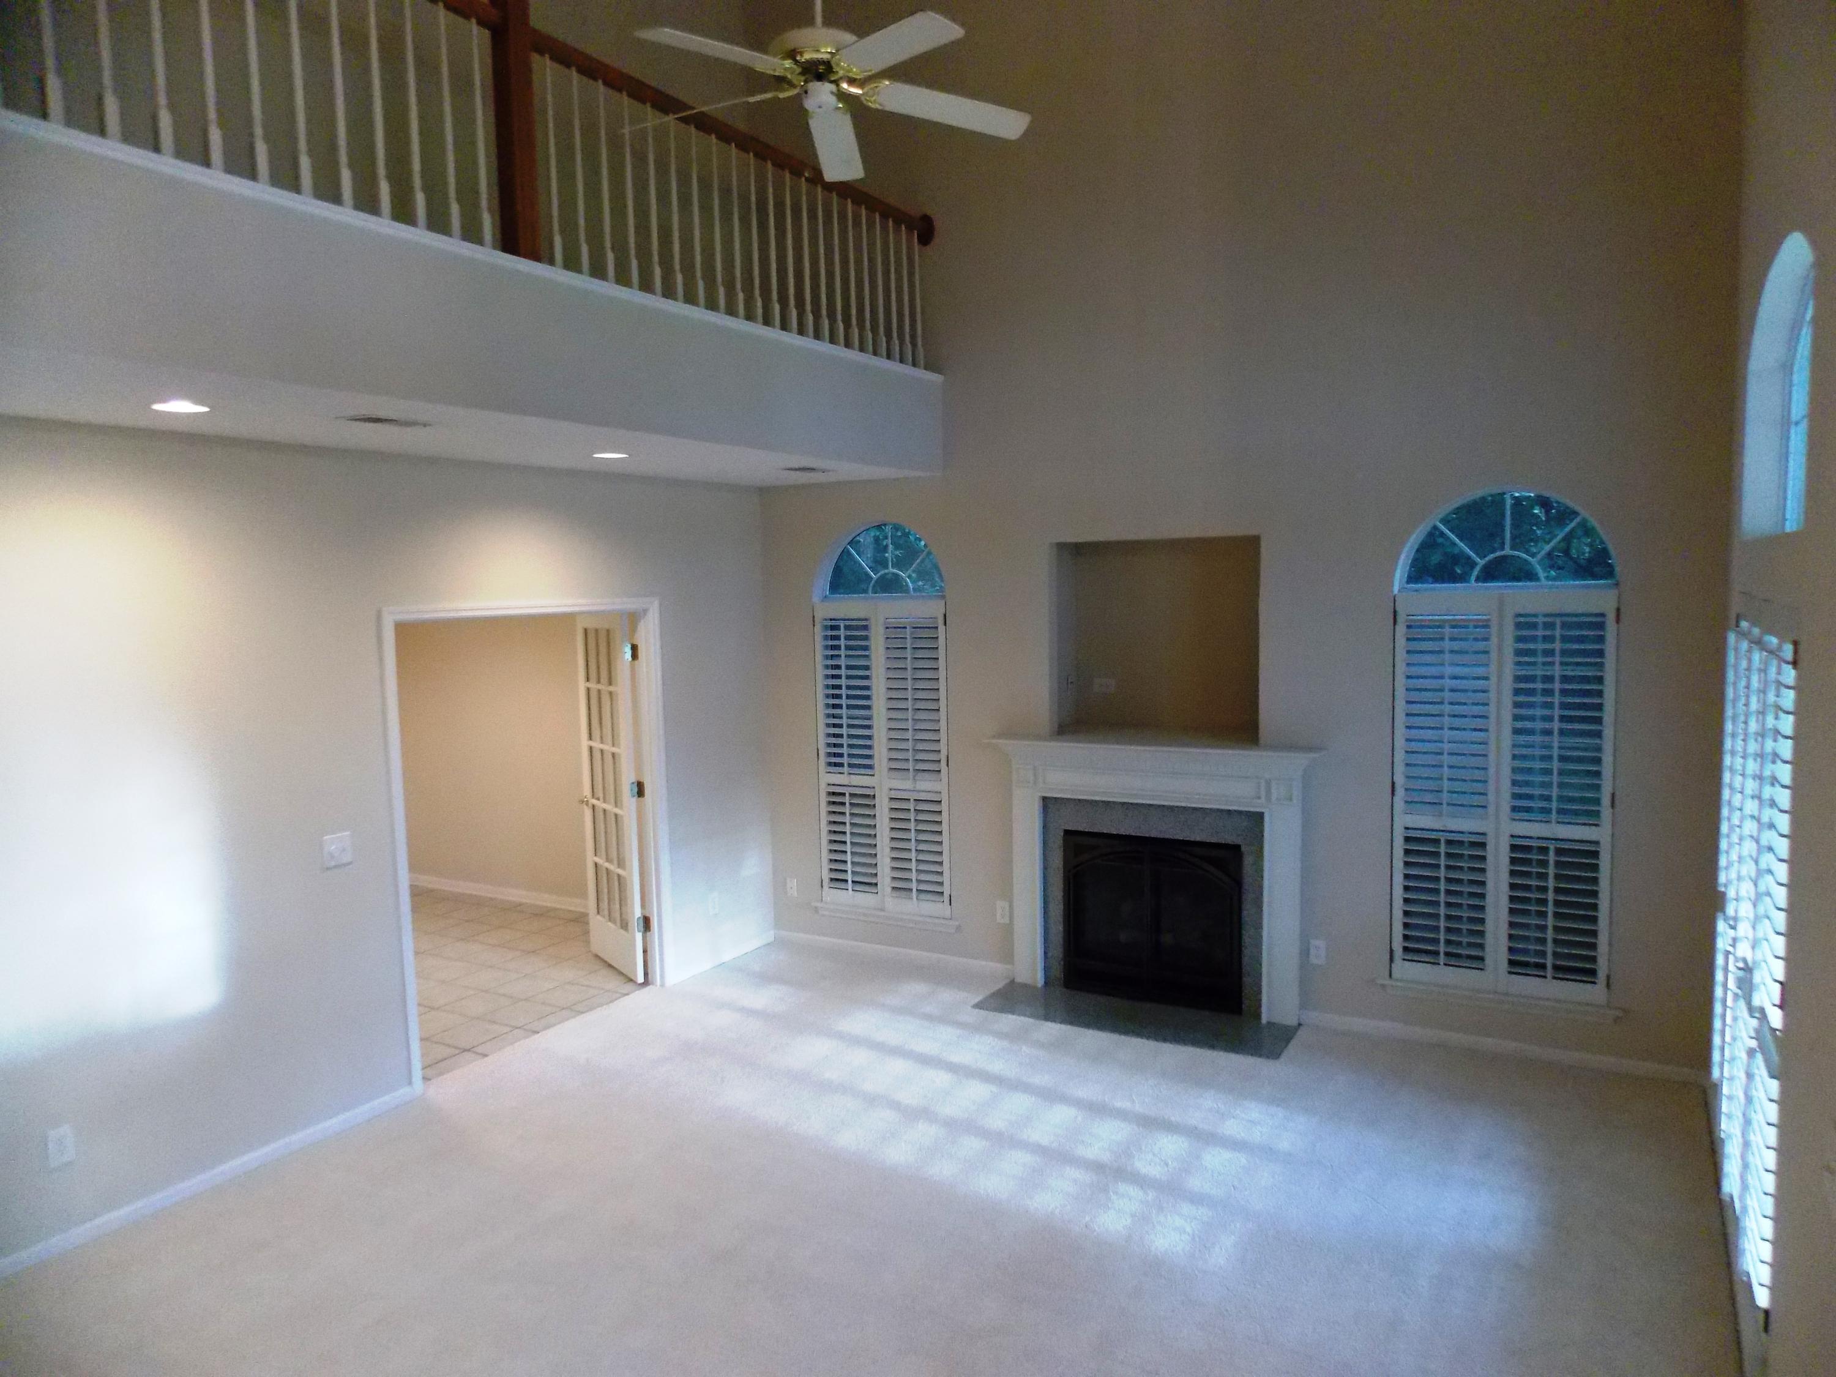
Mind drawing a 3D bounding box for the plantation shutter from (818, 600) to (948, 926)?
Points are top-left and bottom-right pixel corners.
[{"bbox_3d":[-0.199,0.398,6.992,0.866,1.786,0.050,1,6,30],"label":"plantation shutter"}]

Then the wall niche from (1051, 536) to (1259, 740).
[{"bbox_3d":[1.262,-0.257,6.276,1.080,1.007,0.360,1,6,30],"label":"wall niche"}]

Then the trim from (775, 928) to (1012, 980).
[{"bbox_3d":[-0.182,1.535,7.068,1.613,0.065,0.018,1,6,30],"label":"trim"}]

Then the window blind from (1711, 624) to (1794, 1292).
[{"bbox_3d":[2.454,0.628,3.658,0.070,1.750,1.650,1,6,30],"label":"window blind"}]

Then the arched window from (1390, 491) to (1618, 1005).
[{"bbox_3d":[2.592,0.244,5.426,0.881,2.225,0.150,1,6,30],"label":"arched window"}]

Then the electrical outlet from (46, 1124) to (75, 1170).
[{"bbox_3d":[-2.857,1.530,4.070,0.010,0.115,0.072,1,6,30],"label":"electrical outlet"}]

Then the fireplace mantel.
[{"bbox_3d":[1.153,0.937,6.127,1.690,1.346,0.210,1,6,30],"label":"fireplace mantel"}]

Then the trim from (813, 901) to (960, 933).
[{"bbox_3d":[-0.186,1.315,7.030,0.965,0.064,0.050,1,6,30],"label":"trim"}]

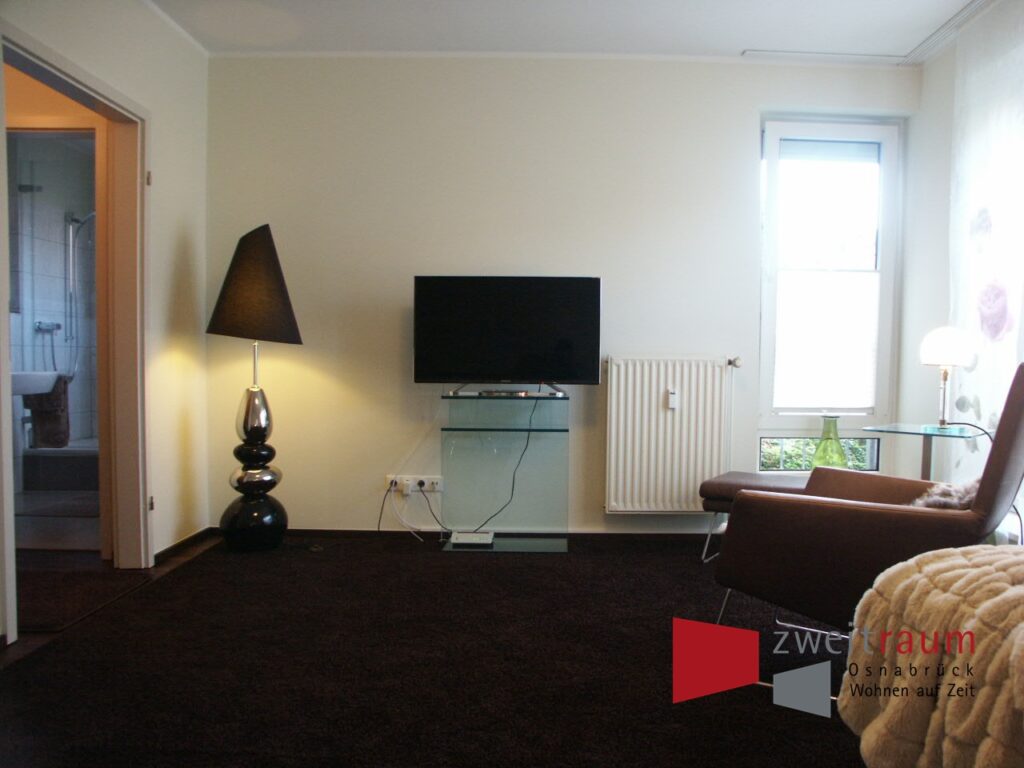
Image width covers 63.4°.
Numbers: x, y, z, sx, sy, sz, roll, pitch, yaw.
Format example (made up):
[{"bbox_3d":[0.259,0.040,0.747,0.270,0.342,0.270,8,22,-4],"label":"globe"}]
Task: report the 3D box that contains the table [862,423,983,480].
[{"bbox_3d":[1.532,0.517,3.014,0.360,0.702,0.366,-2,3,-42],"label":"table"}]

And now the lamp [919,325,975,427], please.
[{"bbox_3d":[1.599,-0.024,3.054,0.192,0.382,0.192,1,3,1],"label":"lamp"}]

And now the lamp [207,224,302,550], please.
[{"bbox_3d":[-1.246,0.021,4.008,0.467,1.574,0.420,1,3,1],"label":"lamp"}]

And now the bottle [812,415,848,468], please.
[{"bbox_3d":[1.646,0.322,4.279,0.190,0.317,0.190,1,3,1],"label":"bottle"}]

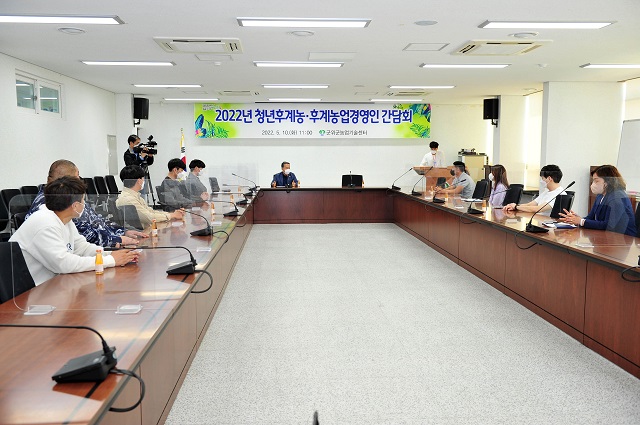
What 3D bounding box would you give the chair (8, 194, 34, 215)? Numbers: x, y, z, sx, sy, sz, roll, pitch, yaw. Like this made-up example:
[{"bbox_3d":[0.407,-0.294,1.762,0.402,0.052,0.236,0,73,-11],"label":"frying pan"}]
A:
[{"bbox_3d":[-3.427,0.236,7.372,0.620,1.020,0.580,0,6,-3],"label":"chair"}]

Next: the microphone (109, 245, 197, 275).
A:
[{"bbox_3d":[-1.042,0.278,3.700,0.570,0.190,0.130,0,6,-3],"label":"microphone"}]

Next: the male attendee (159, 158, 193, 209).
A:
[{"bbox_3d":[-1.825,0.006,7.743,0.660,1.340,0.520,0,5,-3],"label":"male attendee"}]

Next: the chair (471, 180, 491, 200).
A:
[{"bbox_3d":[2.403,-0.034,9.995,0.630,1.000,0.600,0,5,-3],"label":"chair"}]

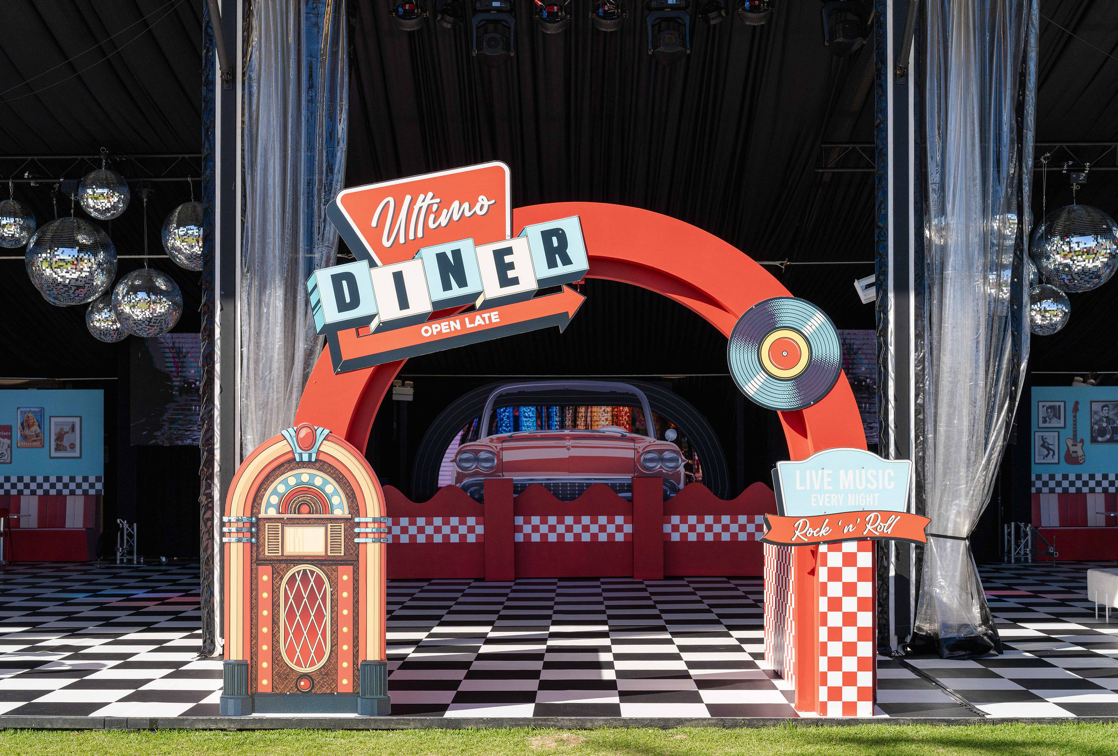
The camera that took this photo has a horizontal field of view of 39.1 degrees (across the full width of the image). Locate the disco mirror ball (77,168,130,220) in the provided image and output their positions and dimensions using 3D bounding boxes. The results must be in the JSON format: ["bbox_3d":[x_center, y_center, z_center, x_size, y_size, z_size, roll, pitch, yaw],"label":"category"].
[{"bbox_3d":[-4.536,-1.829,15.700,0.500,0.500,0.500,0,-2,0],"label":"disco mirror ball"}]

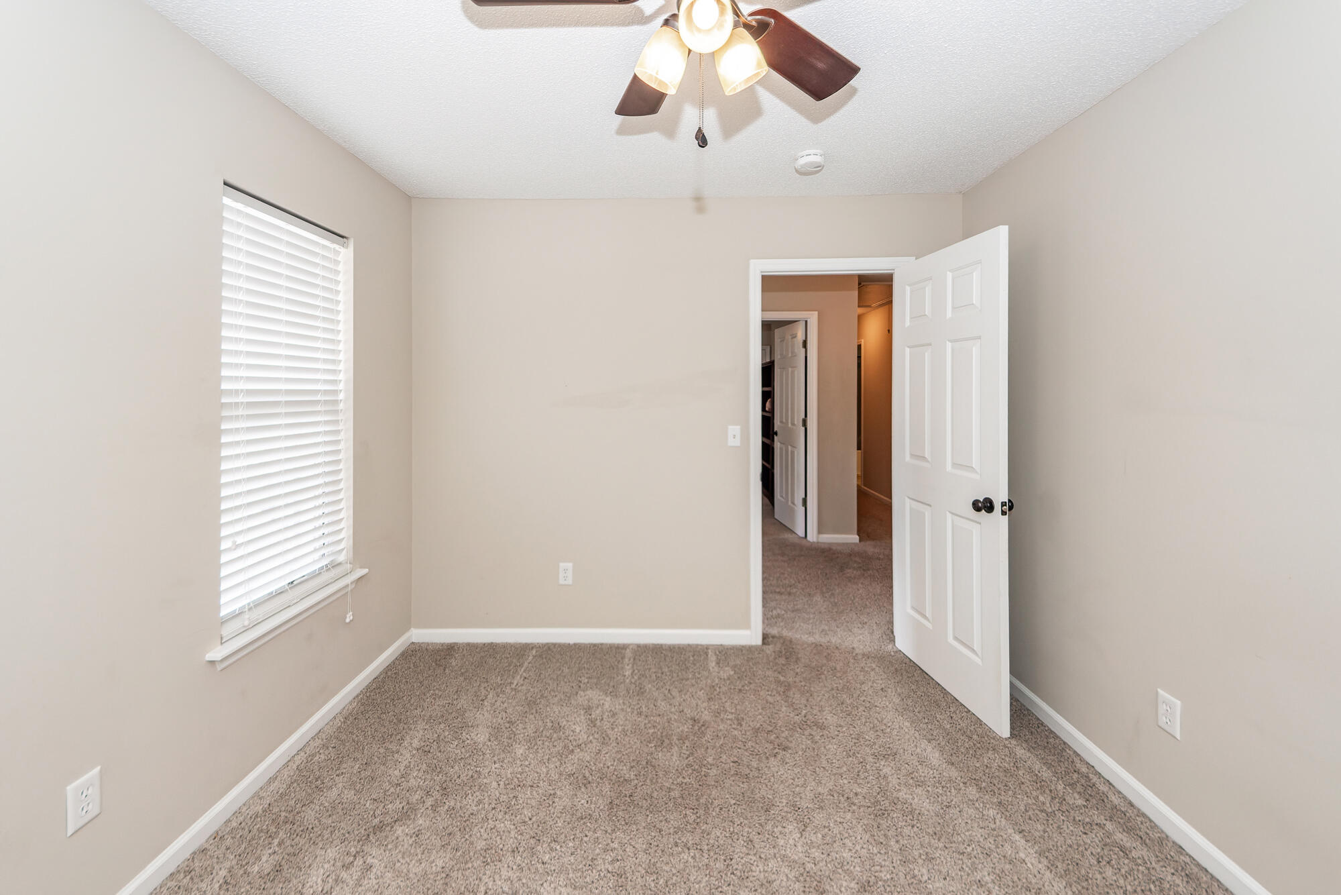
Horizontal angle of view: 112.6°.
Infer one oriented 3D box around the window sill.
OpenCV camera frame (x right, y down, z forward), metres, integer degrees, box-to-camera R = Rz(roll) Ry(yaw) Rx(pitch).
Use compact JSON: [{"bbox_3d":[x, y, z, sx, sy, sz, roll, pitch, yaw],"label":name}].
[{"bbox_3d":[-1.454,0.641,1.740,0.100,0.078,0.700,0,4,1],"label":"window sill"}]

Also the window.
[{"bbox_3d":[-1.479,-0.150,1.767,0.060,1.480,0.590,0,4,1],"label":"window"}]

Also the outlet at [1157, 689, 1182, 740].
[{"bbox_3d":[1.591,0.852,1.429,0.008,0.118,0.066,0,4,1],"label":"outlet"}]

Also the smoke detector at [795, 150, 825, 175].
[{"bbox_3d":[0.624,-1.278,2.000,0.135,0.045,0.135,0,4,1],"label":"smoke detector"}]

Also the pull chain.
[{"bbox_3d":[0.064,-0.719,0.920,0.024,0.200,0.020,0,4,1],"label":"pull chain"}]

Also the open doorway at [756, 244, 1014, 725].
[{"bbox_3d":[0.912,0.108,2.174,0.960,2.120,0.730,0,4,1],"label":"open doorway"}]

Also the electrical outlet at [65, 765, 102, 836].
[{"bbox_3d":[-1.459,0.881,1.114,0.008,0.118,0.066,0,4,1],"label":"electrical outlet"}]

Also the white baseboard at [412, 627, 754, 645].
[{"bbox_3d":[-0.501,1.091,2.563,1.920,0.095,0.016,0,4,1],"label":"white baseboard"}]

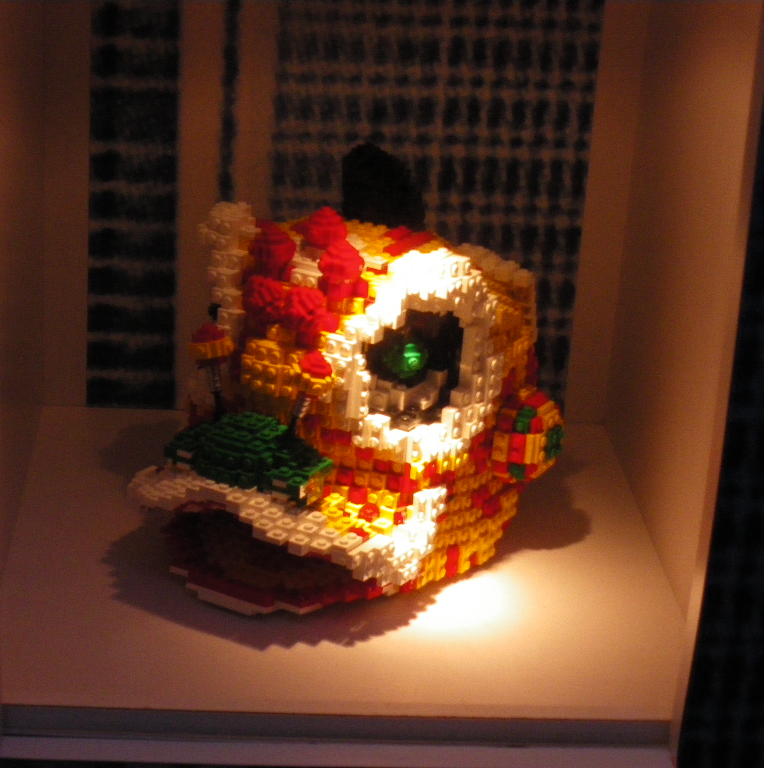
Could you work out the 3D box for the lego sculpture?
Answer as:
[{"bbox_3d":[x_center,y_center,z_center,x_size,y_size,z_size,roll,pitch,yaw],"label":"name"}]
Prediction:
[{"bbox_3d":[-0.037,-0.004,0.948,0.200,0.190,0.184,15,24,26],"label":"lego sculpture"}]

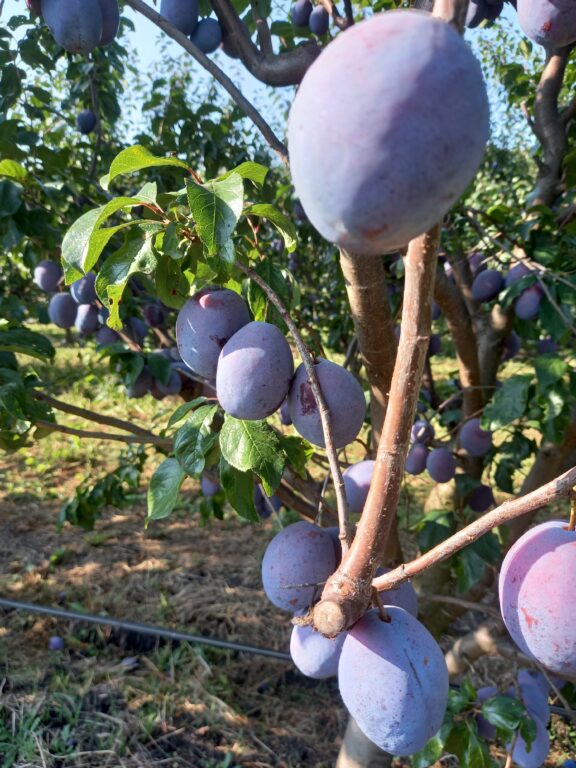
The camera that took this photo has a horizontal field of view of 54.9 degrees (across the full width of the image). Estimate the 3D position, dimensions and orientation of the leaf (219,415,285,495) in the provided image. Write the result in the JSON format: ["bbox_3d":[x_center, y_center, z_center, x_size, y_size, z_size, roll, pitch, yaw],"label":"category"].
[{"bbox_3d":[-0.023,0.044,0.355,0.039,0.058,0.020,-21,-9,1],"label":"leaf"}]

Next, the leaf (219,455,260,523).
[{"bbox_3d":[-0.036,0.070,0.385,0.024,0.056,0.013,-19,9,-9],"label":"leaf"}]

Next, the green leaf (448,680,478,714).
[{"bbox_3d":[0.173,0.311,0.550,0.030,0.034,0.024,7,17,2],"label":"green leaf"}]

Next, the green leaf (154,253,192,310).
[{"bbox_3d":[-0.077,-0.071,0.375,0.024,0.040,0.014,-14,-6,-7],"label":"green leaf"}]

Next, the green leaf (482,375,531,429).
[{"bbox_3d":[0.269,0.021,0.680,0.048,0.083,0.025,43,12,16],"label":"green leaf"}]

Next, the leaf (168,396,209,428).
[{"bbox_3d":[-0.068,0.019,0.370,0.036,0.012,0.022,-36,21,0],"label":"leaf"}]

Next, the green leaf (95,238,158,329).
[{"bbox_3d":[-0.107,-0.067,0.370,0.028,0.061,0.020,23,9,24],"label":"green leaf"}]

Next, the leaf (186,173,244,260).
[{"bbox_3d":[-0.048,-0.108,0.360,0.035,0.057,0.019,0,9,3],"label":"leaf"}]

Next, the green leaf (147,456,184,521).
[{"bbox_3d":[-0.086,0.073,0.385,0.019,0.051,0.013,24,9,18],"label":"green leaf"}]

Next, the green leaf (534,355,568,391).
[{"bbox_3d":[0.418,-0.017,0.880,0.052,0.060,0.032,1,12,6],"label":"green leaf"}]

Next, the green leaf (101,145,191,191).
[{"bbox_3d":[-0.092,-0.140,0.360,0.058,0.030,0.026,5,9,-8],"label":"green leaf"}]

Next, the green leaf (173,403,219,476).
[{"bbox_3d":[-0.062,0.038,0.375,0.023,0.050,0.016,17,10,25],"label":"green leaf"}]

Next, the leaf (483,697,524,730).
[{"bbox_3d":[0.206,0.315,0.530,0.042,0.017,0.034,2,41,20],"label":"leaf"}]

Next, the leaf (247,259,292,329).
[{"bbox_3d":[-0.013,-0.059,0.375,0.028,0.053,0.015,1,9,6],"label":"leaf"}]

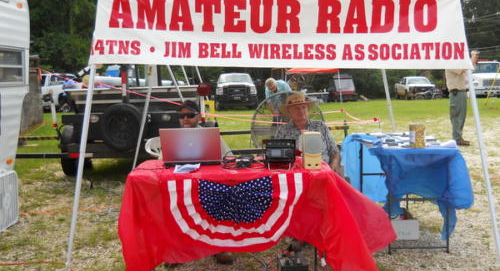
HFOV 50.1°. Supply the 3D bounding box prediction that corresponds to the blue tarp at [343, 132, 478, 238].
[{"bbox_3d":[1.290,0.365,4.573,0.780,0.660,1.300,0,7,0],"label":"blue tarp"}]

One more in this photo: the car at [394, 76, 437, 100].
[{"bbox_3d":[13.659,-4.010,44.415,2.000,1.900,5.700,0,7,4],"label":"car"}]

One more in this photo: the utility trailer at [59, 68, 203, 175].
[{"bbox_3d":[-1.420,-0.243,7.824,1.880,1.360,2.600,0,7,0],"label":"utility trailer"}]

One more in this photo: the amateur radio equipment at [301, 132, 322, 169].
[{"bbox_3d":[0.394,0.089,3.413,0.110,0.226,0.125,0,7,0],"label":"amateur radio equipment"}]

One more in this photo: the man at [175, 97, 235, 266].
[{"bbox_3d":[-0.380,0.287,4.211,0.550,1.140,0.820,0,7,-3],"label":"man"}]

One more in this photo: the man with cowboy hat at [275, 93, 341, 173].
[{"bbox_3d":[0.450,0.256,4.258,0.570,1.190,0.800,-1,7,-6],"label":"man with cowboy hat"}]

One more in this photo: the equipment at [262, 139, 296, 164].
[{"bbox_3d":[0.197,0.105,3.475,0.190,0.160,0.220,0,7,-2],"label":"equipment"}]

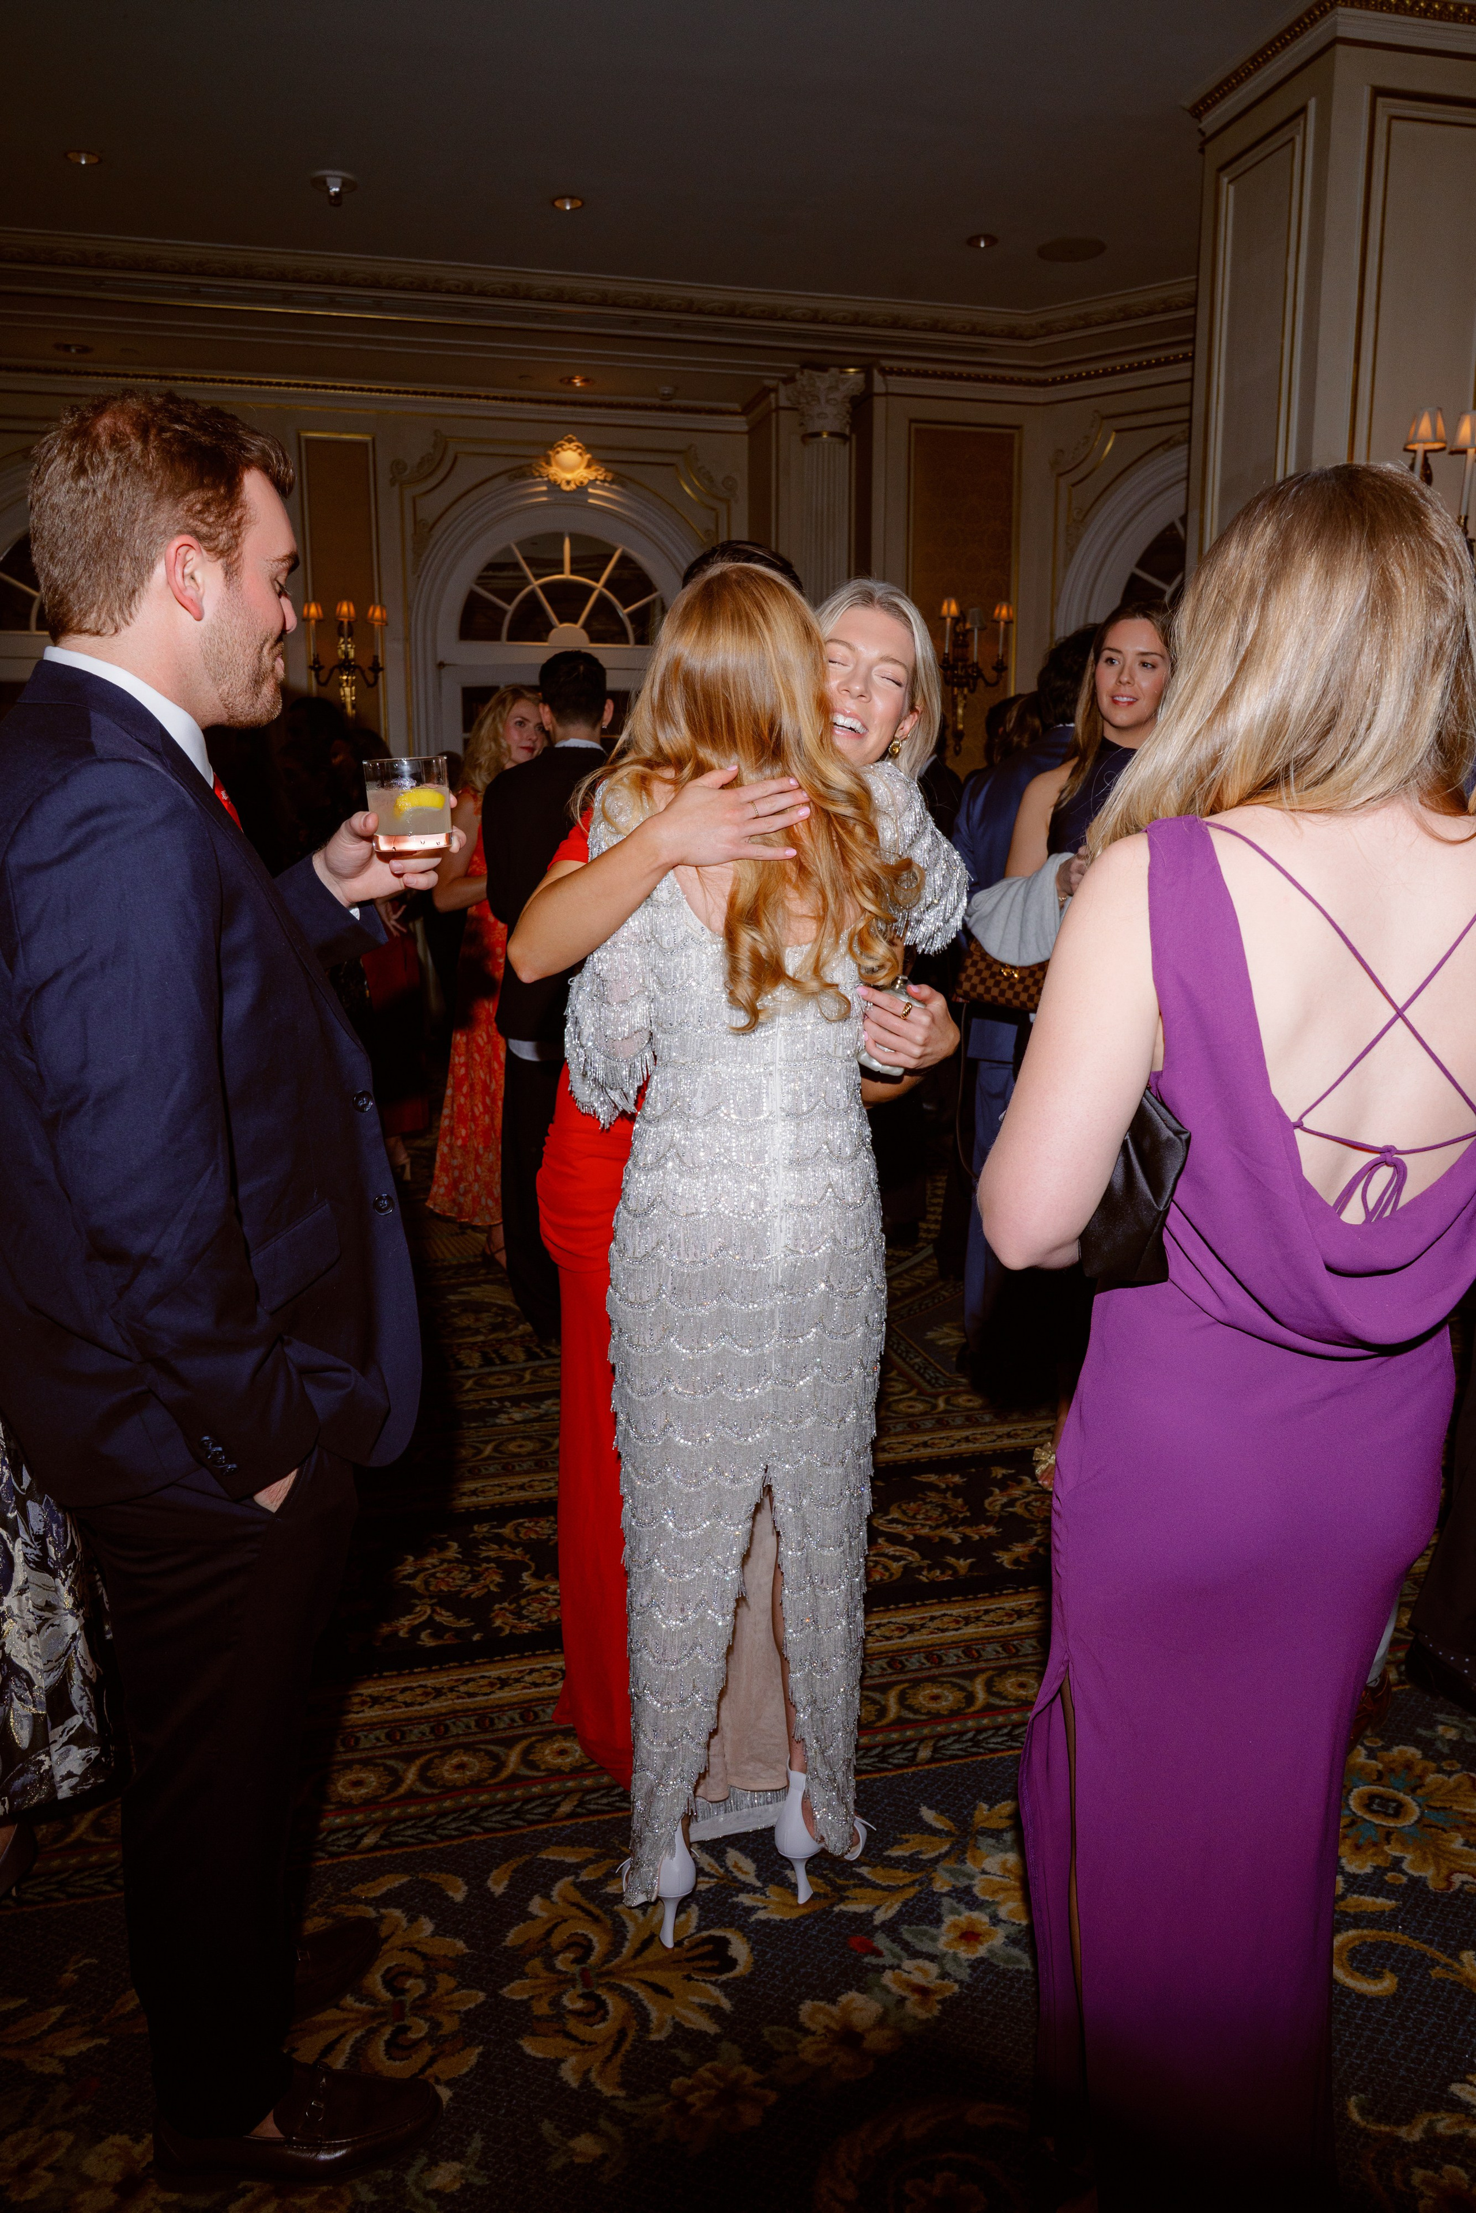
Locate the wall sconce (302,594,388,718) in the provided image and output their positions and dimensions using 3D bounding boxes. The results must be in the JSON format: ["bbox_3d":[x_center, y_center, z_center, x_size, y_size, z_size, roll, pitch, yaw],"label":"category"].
[{"bbox_3d":[-2.164,-2.420,8.450,0.460,0.740,0.270,-3,11,-15],"label":"wall sconce"}]

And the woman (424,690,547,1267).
[{"bbox_3d":[-0.711,-0.313,4.623,0.480,1.750,0.360,-5,12,-23],"label":"woman"}]

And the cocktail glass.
[{"bbox_3d":[-0.346,-0.314,1.620,0.088,0.100,0.088,-7,11,-17],"label":"cocktail glass"}]

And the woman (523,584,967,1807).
[{"bbox_3d":[0.001,0.170,2.129,0.560,1.730,0.520,-1,11,-7],"label":"woman"}]

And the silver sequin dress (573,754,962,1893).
[{"bbox_3d":[0.016,0.279,2.008,0.500,1.440,0.440,-3,11,-13],"label":"silver sequin dress"}]

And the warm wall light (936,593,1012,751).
[{"bbox_3d":[1.298,-2.373,8.420,0.450,0.840,0.270,-3,11,-15],"label":"warm wall light"}]

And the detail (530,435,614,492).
[{"bbox_3d":[-0.941,-3.608,8.620,0.490,0.320,0.120,-3,11,-15],"label":"detail"}]

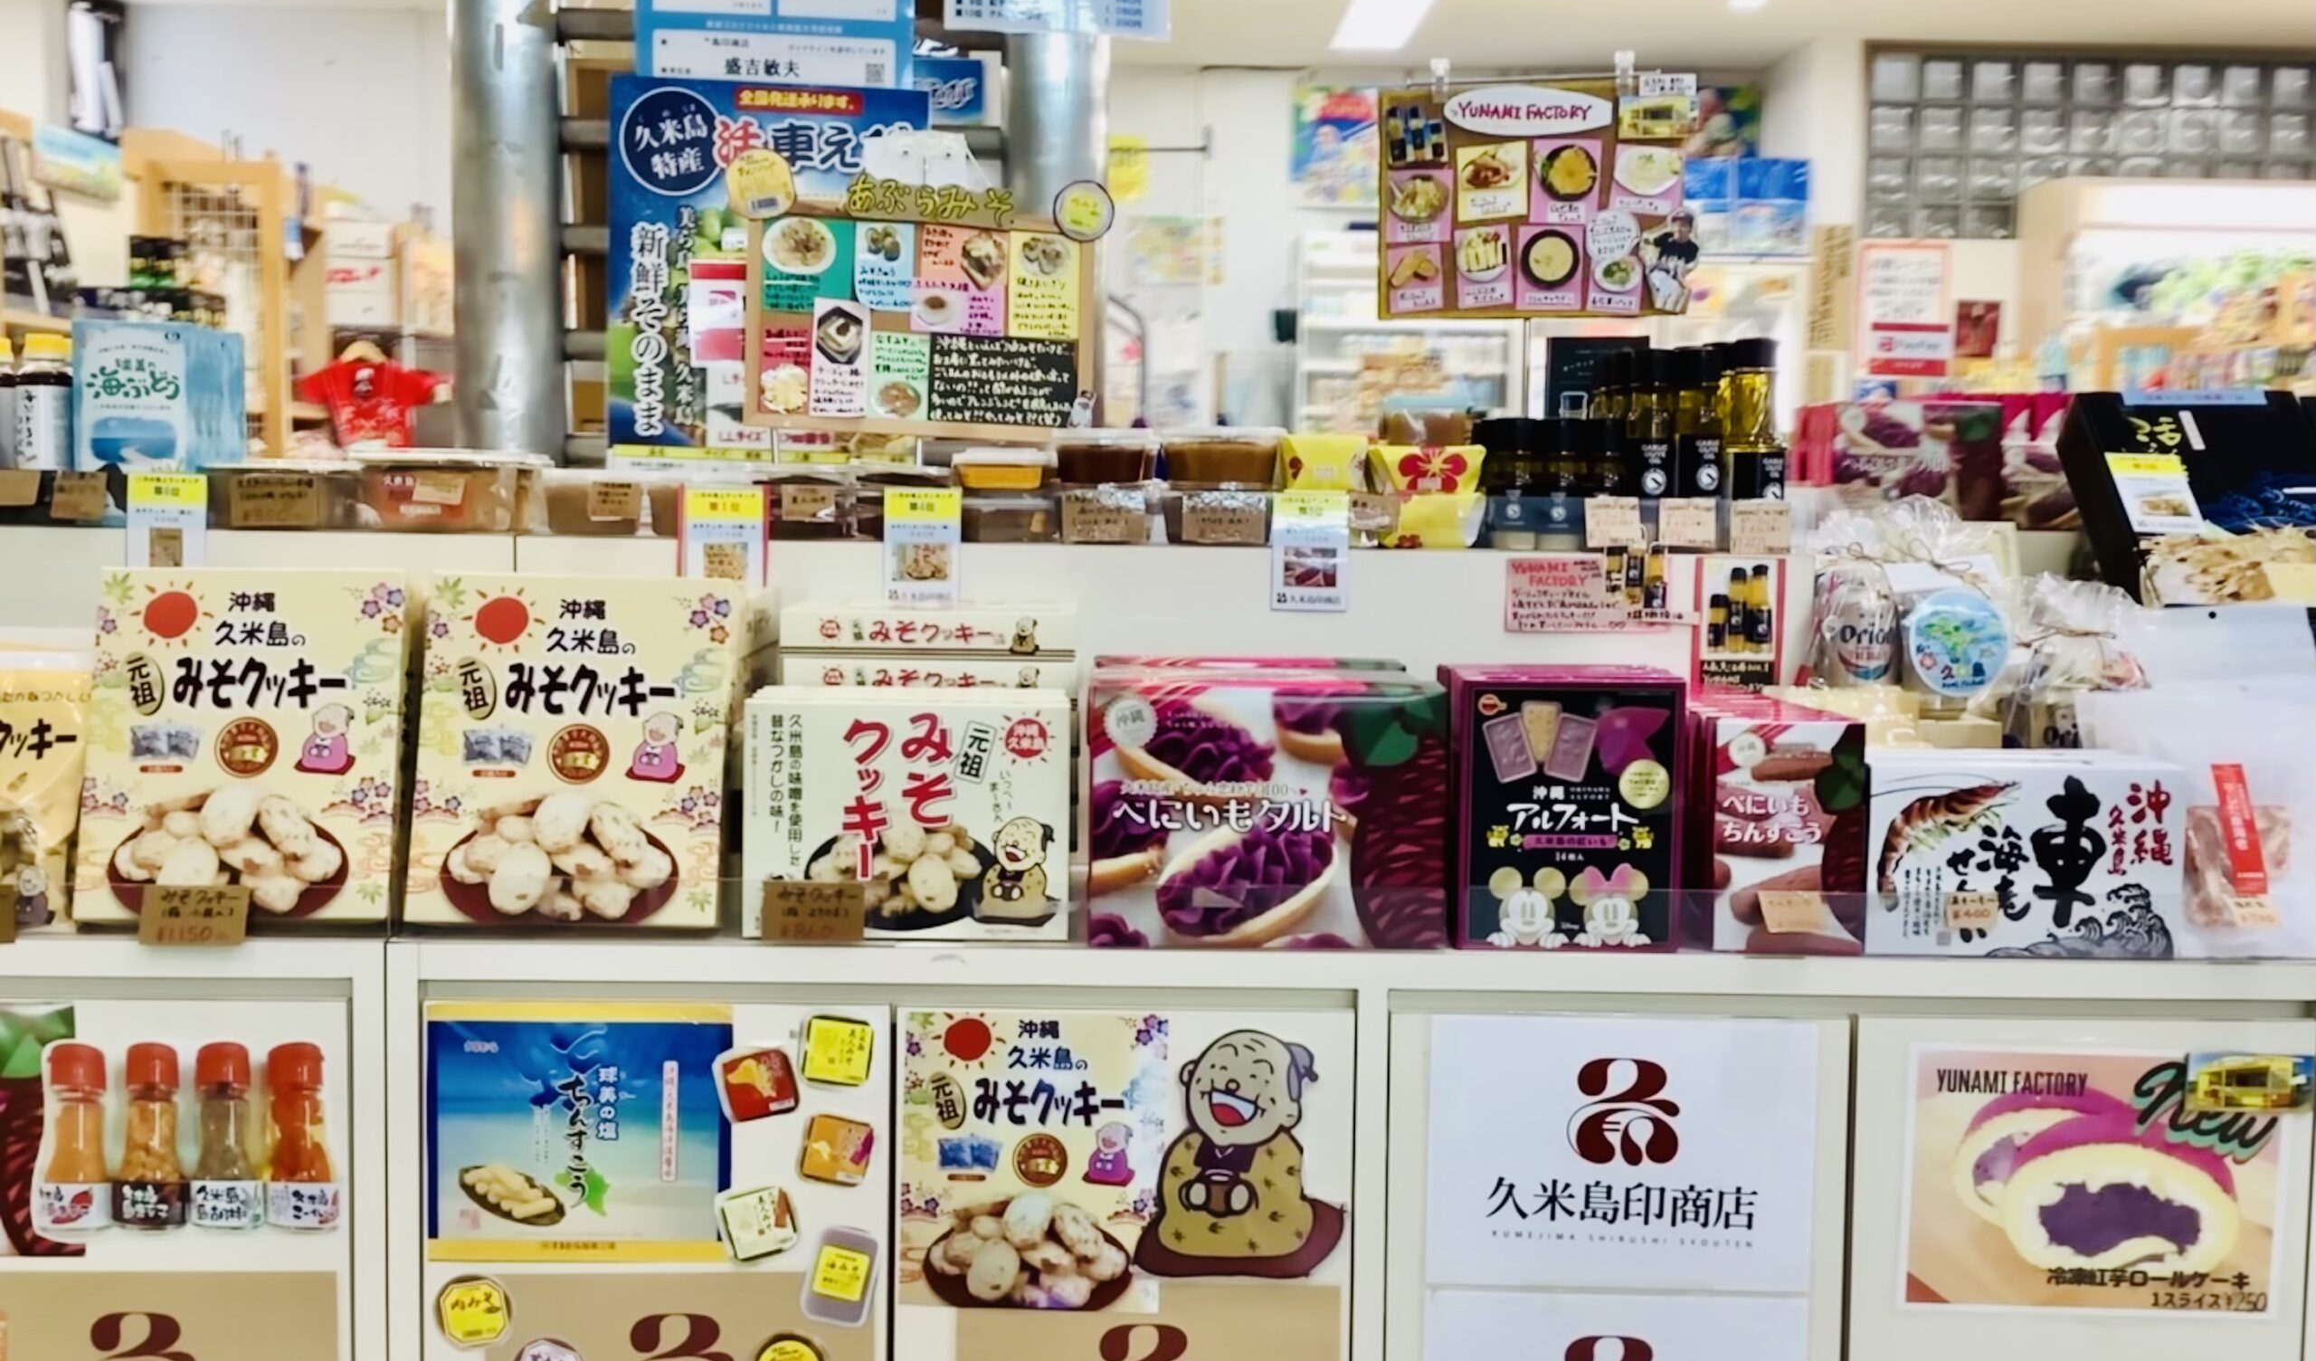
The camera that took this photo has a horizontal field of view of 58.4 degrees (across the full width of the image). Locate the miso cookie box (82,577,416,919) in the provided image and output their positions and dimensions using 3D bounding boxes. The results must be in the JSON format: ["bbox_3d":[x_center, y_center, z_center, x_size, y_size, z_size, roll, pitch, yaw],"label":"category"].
[{"bbox_3d":[-0.737,0.053,1.689,0.245,0.284,0.042,0,-9,-2],"label":"miso cookie box"}]

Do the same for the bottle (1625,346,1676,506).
[{"bbox_3d":[0.457,-0.216,1.923,0.048,0.182,0.048,1,2,-1],"label":"bottle"}]

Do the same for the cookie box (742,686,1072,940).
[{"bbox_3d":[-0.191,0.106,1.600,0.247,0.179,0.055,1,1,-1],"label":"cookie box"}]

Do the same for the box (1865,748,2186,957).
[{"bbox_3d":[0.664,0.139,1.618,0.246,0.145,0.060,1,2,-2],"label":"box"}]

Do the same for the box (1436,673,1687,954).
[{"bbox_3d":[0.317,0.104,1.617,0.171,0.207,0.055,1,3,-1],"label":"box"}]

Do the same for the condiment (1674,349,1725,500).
[{"bbox_3d":[0.504,-0.216,1.924,0.048,0.185,0.048,1,2,-1],"label":"condiment"}]

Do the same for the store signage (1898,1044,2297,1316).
[{"bbox_3d":[0.725,0.388,1.606,0.297,0.210,0.006,1,2,-1],"label":"store signage"}]

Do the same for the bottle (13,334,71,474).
[{"bbox_3d":[-1.020,-0.230,1.901,0.058,0.174,0.058,1,2,-1],"label":"bottle"}]

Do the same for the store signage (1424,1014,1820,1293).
[{"bbox_3d":[0.358,0.366,1.600,0.297,0.210,0.006,1,2,-1],"label":"store signage"}]

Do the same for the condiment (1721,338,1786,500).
[{"bbox_3d":[0.583,-0.235,2.030,0.060,0.195,0.060,1,3,-1],"label":"condiment"}]

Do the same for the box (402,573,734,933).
[{"bbox_3d":[-0.458,0.056,1.639,0.238,0.275,0.046,2,-10,-3],"label":"box"}]

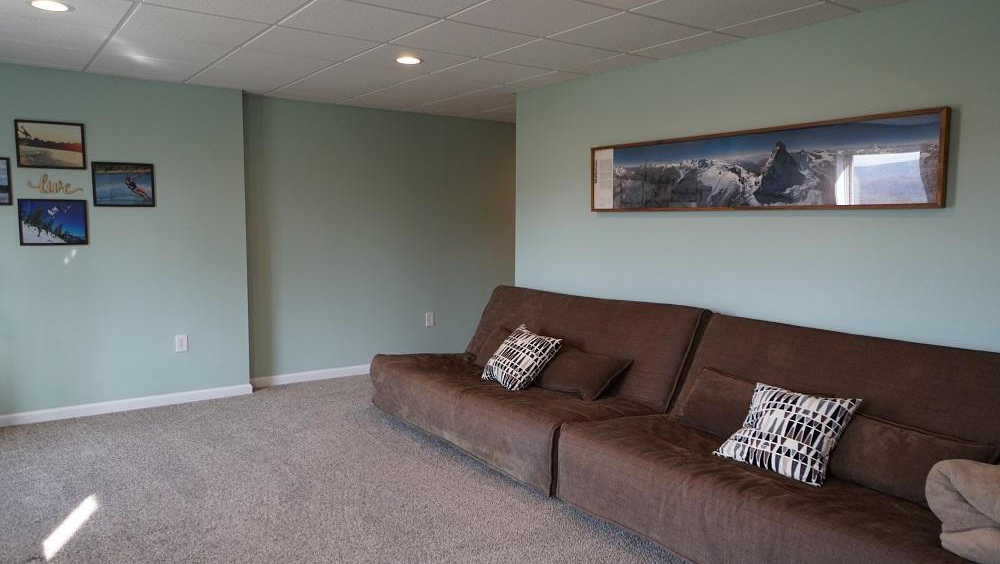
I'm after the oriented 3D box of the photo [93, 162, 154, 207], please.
[{"bbox_3d":[-2.548,-0.657,5.089,0.377,0.295,0.020,-3,5,-35],"label":"photo"}]

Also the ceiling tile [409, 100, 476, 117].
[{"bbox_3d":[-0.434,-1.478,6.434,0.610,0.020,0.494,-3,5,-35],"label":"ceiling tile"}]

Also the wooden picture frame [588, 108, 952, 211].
[{"bbox_3d":[1.245,-0.593,4.024,0.030,0.411,2.193,-3,5,-35],"label":"wooden picture frame"}]

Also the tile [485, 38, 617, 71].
[{"bbox_3d":[0.305,-1.316,4.346,0.600,0.020,0.600,-3,5,-35],"label":"tile"}]

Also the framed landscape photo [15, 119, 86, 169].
[{"bbox_3d":[-2.861,-0.872,4.787,0.379,0.291,0.020,-3,5,-35],"label":"framed landscape photo"}]

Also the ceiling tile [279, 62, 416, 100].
[{"bbox_3d":[-1.073,-1.393,5.231,0.610,0.020,1.219,-3,5,-35],"label":"ceiling tile"}]

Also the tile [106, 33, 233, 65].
[{"bbox_3d":[-1.890,-1.327,4.279,0.610,0.020,0.610,-3,5,-35],"label":"tile"}]

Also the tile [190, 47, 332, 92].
[{"bbox_3d":[-1.592,-1.372,4.913,0.600,0.020,1.301,-3,5,-35],"label":"tile"}]

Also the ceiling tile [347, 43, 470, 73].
[{"bbox_3d":[-0.543,-1.336,4.488,0.610,0.020,0.610,-3,5,-35],"label":"ceiling tile"}]

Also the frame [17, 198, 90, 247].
[{"bbox_3d":[-2.865,-0.381,4.822,0.377,0.289,0.020,-3,5,-35],"label":"frame"}]

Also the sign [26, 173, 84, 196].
[{"bbox_3d":[-2.879,-0.634,4.861,0.314,0.132,0.010,-3,5,-35],"label":"sign"}]

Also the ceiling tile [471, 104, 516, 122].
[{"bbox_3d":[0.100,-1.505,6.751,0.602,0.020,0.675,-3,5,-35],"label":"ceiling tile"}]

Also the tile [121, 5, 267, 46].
[{"bbox_3d":[-1.538,-1.295,3.795,0.602,0.020,0.602,-3,5,-35],"label":"tile"}]

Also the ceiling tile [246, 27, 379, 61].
[{"bbox_3d":[-1.040,-1.318,4.147,0.602,0.020,0.602,-3,5,-35],"label":"ceiling tile"}]

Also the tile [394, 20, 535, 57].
[{"bbox_3d":[-0.190,-1.298,3.993,0.610,0.020,0.610,-3,5,-35],"label":"tile"}]

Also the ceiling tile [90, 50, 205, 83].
[{"bbox_3d":[-2.265,-1.369,4.809,0.600,0.020,0.691,-3,5,-35],"label":"ceiling tile"}]

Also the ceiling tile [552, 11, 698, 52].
[{"bbox_3d":[0.656,-1.277,3.852,0.600,0.020,0.600,-3,5,-35],"label":"ceiling tile"}]

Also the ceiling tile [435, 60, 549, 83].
[{"bbox_3d":[-0.045,-1.355,4.839,0.600,0.020,0.600,-3,5,-35],"label":"ceiling tile"}]

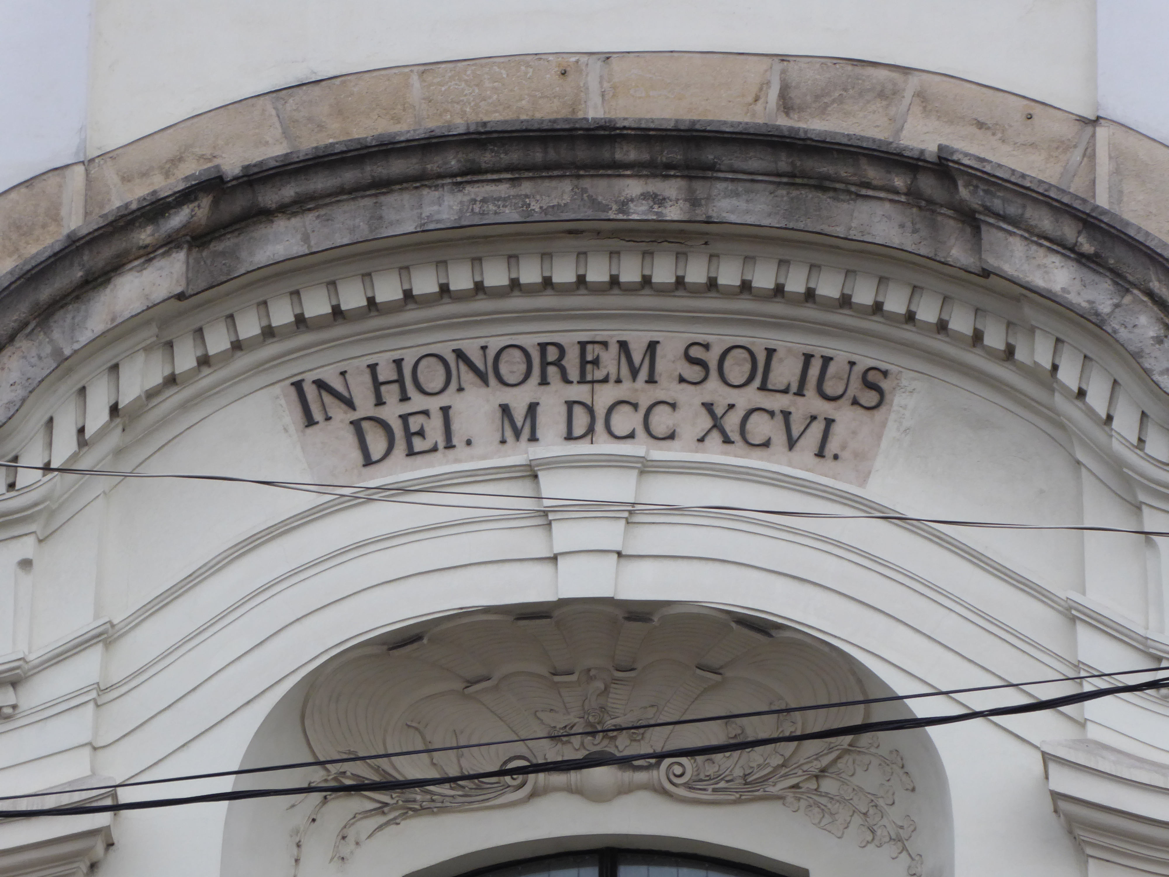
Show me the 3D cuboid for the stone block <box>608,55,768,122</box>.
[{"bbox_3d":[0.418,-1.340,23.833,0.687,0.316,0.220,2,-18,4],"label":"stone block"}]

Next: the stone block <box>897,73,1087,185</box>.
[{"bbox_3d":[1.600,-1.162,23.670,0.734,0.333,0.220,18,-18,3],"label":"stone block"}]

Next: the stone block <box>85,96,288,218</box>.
[{"bbox_3d":[-1.524,-1.098,23.921,0.742,0.275,0.220,-22,-22,6],"label":"stone block"}]

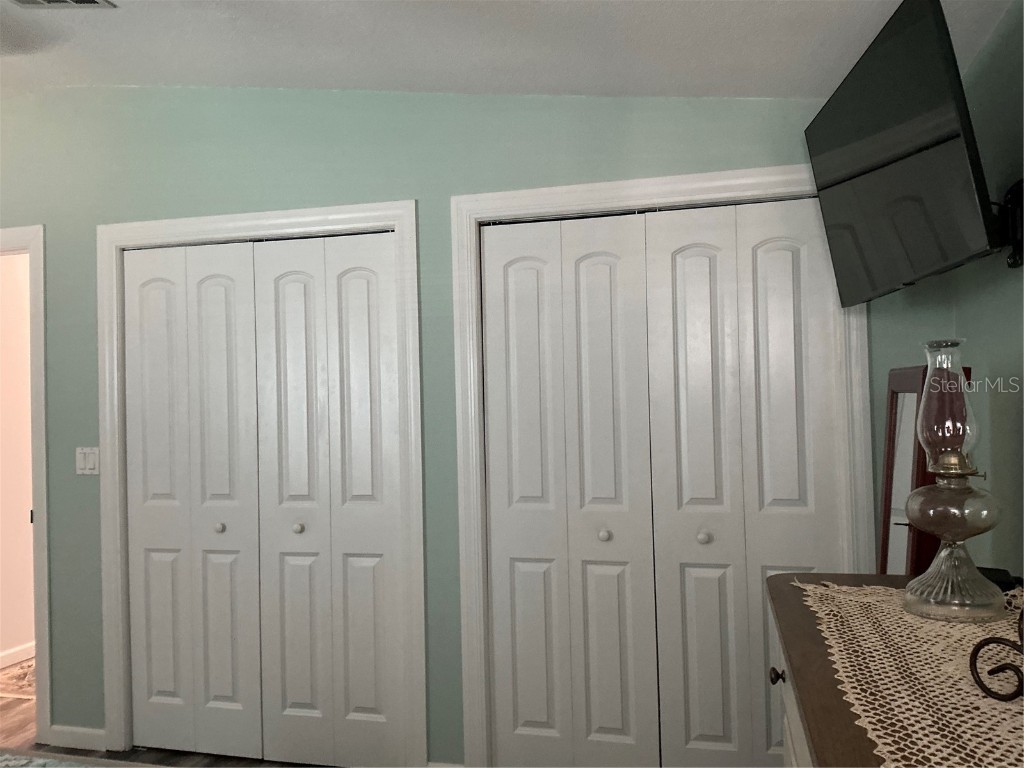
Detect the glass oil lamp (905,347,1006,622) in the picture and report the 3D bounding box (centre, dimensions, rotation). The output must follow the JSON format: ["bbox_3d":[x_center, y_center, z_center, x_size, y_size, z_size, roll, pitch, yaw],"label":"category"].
[{"bbox_3d":[0.738,0.151,1.394,0.148,0.452,0.148,-2,-1,14],"label":"glass oil lamp"}]

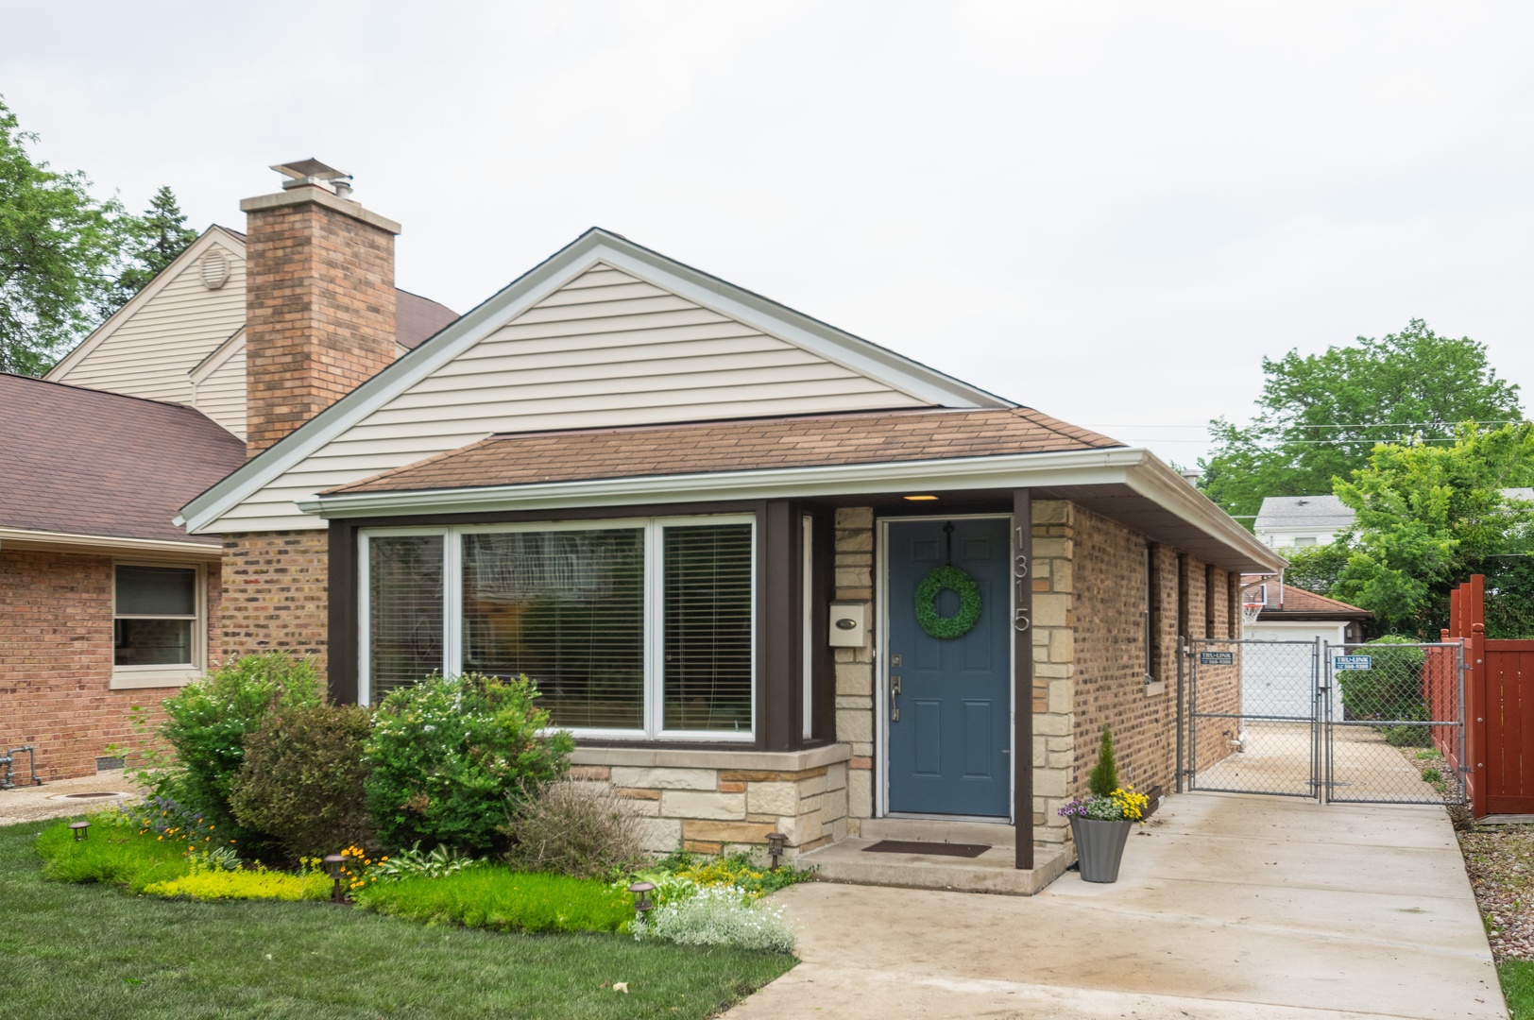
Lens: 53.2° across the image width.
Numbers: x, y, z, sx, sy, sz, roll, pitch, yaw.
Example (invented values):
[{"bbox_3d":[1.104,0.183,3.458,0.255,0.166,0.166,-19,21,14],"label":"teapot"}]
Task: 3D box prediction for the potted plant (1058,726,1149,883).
[{"bbox_3d":[2.042,1.787,9.361,0.550,0.935,0.500,-2,-5,22],"label":"potted plant"}]

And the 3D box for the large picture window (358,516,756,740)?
[{"bbox_3d":[-1.569,0.835,10.856,3.240,1.520,0.140,-2,-5,22],"label":"large picture window"}]

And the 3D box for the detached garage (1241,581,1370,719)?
[{"bbox_3d":[11.209,3.096,36.417,6.130,3.470,6.700,-2,-5,22],"label":"detached garage"}]

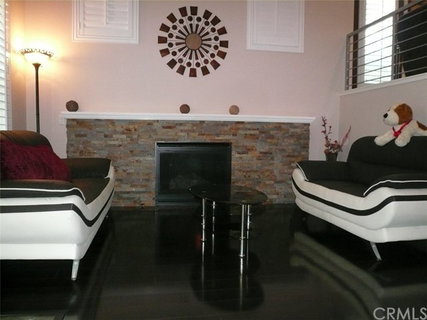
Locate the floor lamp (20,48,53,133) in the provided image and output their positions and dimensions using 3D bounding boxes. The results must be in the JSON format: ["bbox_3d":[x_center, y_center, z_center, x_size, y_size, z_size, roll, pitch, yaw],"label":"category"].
[{"bbox_3d":[-2.018,-0.323,3.978,0.345,1.849,0.345,0,3,-8],"label":"floor lamp"}]

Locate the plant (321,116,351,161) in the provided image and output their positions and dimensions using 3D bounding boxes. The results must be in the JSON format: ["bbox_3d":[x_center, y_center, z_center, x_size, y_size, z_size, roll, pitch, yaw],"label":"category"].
[{"bbox_3d":[1.530,-0.219,4.330,0.340,0.652,0.280,0,3,-8],"label":"plant"}]

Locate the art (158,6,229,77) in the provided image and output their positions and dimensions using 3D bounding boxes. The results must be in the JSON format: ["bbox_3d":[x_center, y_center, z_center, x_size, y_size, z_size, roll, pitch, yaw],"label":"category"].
[{"bbox_3d":[-0.258,-1.548,4.520,0.910,0.905,0.040,0,3,-8],"label":"art"}]

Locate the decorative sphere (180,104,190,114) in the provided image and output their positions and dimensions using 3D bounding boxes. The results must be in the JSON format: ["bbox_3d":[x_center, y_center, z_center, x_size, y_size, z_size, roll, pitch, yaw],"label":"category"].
[{"bbox_3d":[-0.359,-0.649,4.432,0.135,0.135,0.135,0,3,-8],"label":"decorative sphere"}]

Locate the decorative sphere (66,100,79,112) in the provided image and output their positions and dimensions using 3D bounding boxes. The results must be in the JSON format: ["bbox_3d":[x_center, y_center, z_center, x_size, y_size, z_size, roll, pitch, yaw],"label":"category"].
[{"bbox_3d":[-1.725,-0.651,4.231,0.154,0.154,0.154,0,3,-8],"label":"decorative sphere"}]

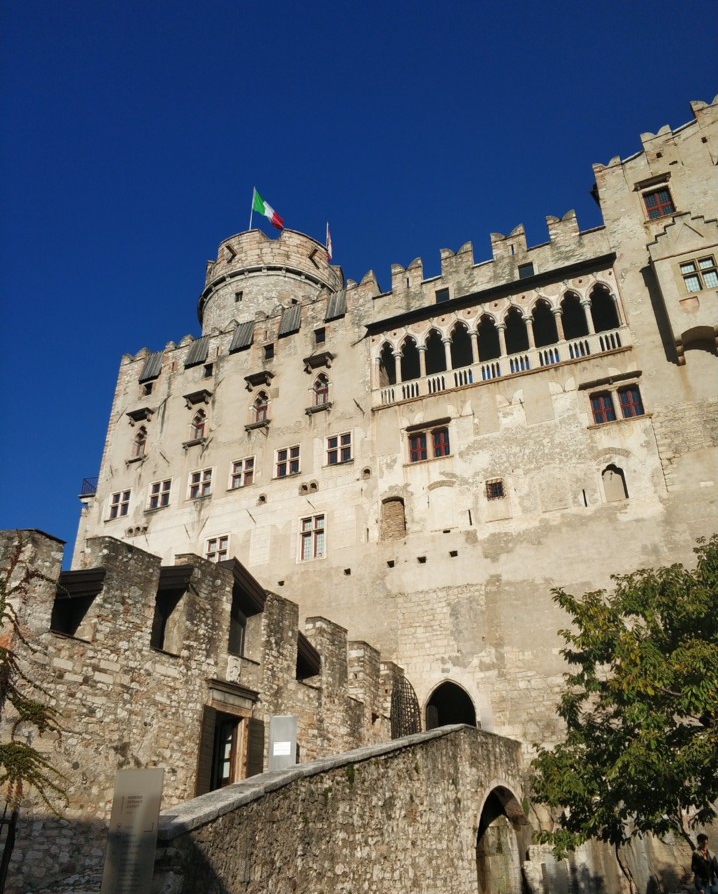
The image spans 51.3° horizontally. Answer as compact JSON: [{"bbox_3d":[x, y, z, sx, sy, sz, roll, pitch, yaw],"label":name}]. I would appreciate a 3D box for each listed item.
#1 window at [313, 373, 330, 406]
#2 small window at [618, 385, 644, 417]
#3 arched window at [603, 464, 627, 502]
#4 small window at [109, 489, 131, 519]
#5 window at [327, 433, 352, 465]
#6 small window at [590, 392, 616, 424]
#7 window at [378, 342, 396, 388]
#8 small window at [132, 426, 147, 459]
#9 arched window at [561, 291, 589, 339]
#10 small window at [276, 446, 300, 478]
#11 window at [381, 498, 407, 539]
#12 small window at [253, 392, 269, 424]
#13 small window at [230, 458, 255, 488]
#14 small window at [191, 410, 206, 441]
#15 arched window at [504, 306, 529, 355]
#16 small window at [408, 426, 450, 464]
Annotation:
[{"bbox_3d":[-1.874,-2.969,38.807,0.814,2.019,0.250,-13,-32,21],"label":"window"},{"bbox_3d":[11.366,-1.870,31.269,0.838,1.548,0.250,-13,-32,21],"label":"small window"},{"bbox_3d":[10.262,1.453,29.984,0.802,1.568,0.300,-13,-32,21],"label":"arched window"},{"bbox_3d":[-13.340,3.245,41.843,1.264,1.580,0.300,-14,-33,22],"label":"small window"},{"bbox_3d":[-0.919,0.107,36.657,1.416,1.554,0.300,-14,-33,22],"label":"window"},{"bbox_3d":[10.394,-1.602,31.791,0.820,1.501,0.300,-13,-33,20],"label":"small window"},{"bbox_3d":[1.393,-3.985,35.674,0.830,2.496,0.300,-13,-32,20],"label":"window"},{"bbox_3d":[-12.421,-0.260,42.770,0.802,2.108,0.250,-13,-32,21],"label":"small window"},{"bbox_3d":[9.920,-6.061,34.443,1.012,2.708,0.300,-13,-32,21],"label":"arched window"},{"bbox_3d":[-3.514,0.764,37.740,1.330,1.512,0.300,-14,-33,22],"label":"small window"},{"bbox_3d":[1.465,3.027,31.620,1.128,1.907,0.300,-13,-32,20],"label":"window"},{"bbox_3d":[-4.917,-2.033,38.027,0.899,1.956,0.250,-14,-33,22],"label":"small window"},{"bbox_3d":[-5.991,1.404,38.765,1.346,1.553,0.300,-14,-33,22],"label":"small window"},{"bbox_3d":[-8.338,-1.178,39.458,0.924,1.971,0.250,-14,-33,22],"label":"small window"},{"bbox_3d":[7.492,-5.509,35.555,1.150,2.750,0.350,-13,-33,20],"label":"arched window"},{"bbox_3d":[3.097,-0.060,32.544,1.785,1.461,0.250,-13,-32,20],"label":"small window"}]

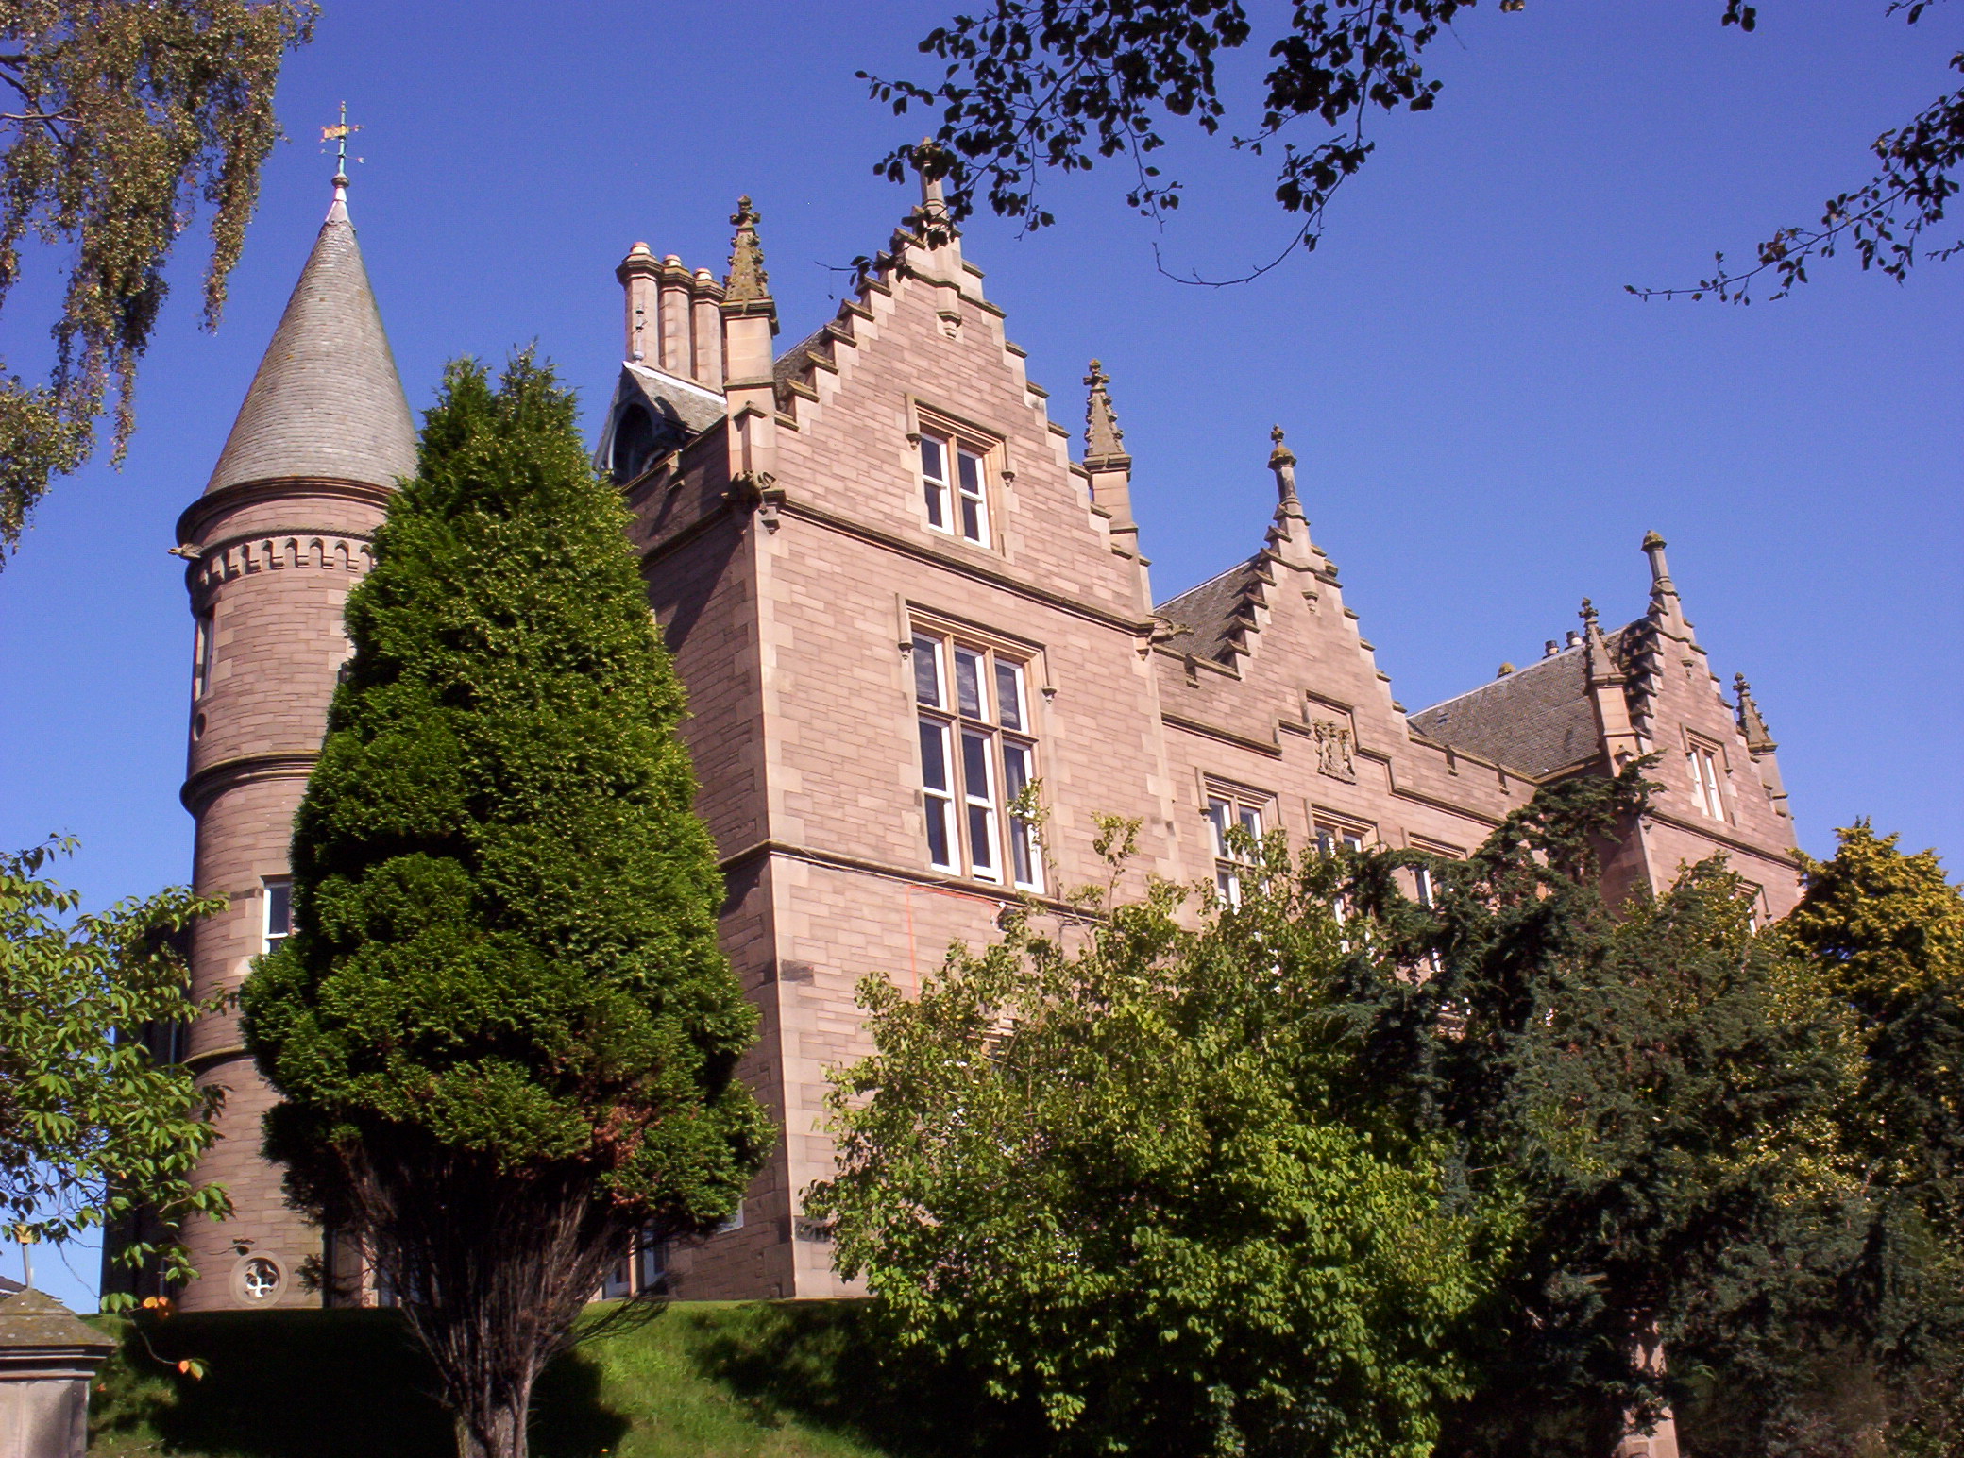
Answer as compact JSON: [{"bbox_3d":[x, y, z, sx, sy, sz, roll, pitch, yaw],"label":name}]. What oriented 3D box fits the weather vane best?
[{"bbox_3d":[-12.353,-11.311,39.318,0.836,2.024,0.572,-7,-22,4],"label":"weather vane"}]

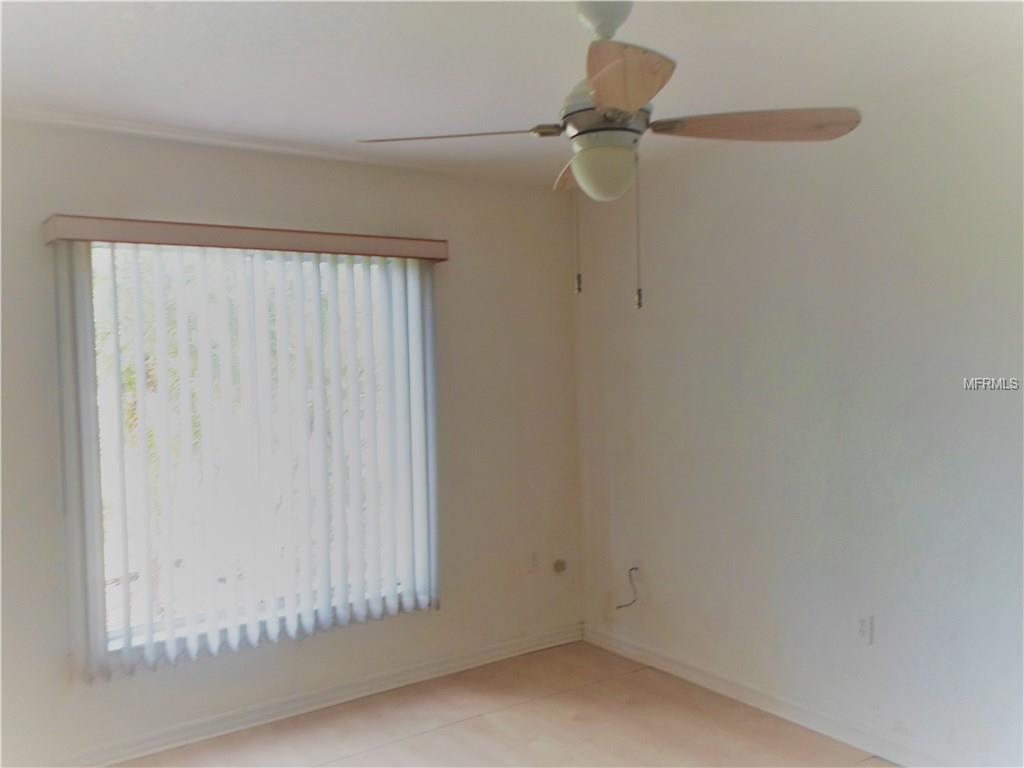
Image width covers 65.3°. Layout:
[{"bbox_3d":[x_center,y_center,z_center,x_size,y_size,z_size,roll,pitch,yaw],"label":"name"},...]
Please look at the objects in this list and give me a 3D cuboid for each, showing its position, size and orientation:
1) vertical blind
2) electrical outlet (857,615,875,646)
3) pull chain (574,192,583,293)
[{"bbox_3d":[-1.004,0.256,3.351,1.500,1.604,0.090,-2,1,-34],"label":"vertical blind"},{"bbox_3d":[1.305,0.915,2.965,0.010,0.115,0.071,-2,1,-34],"label":"electrical outlet"},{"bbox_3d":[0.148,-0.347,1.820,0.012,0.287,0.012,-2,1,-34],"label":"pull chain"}]

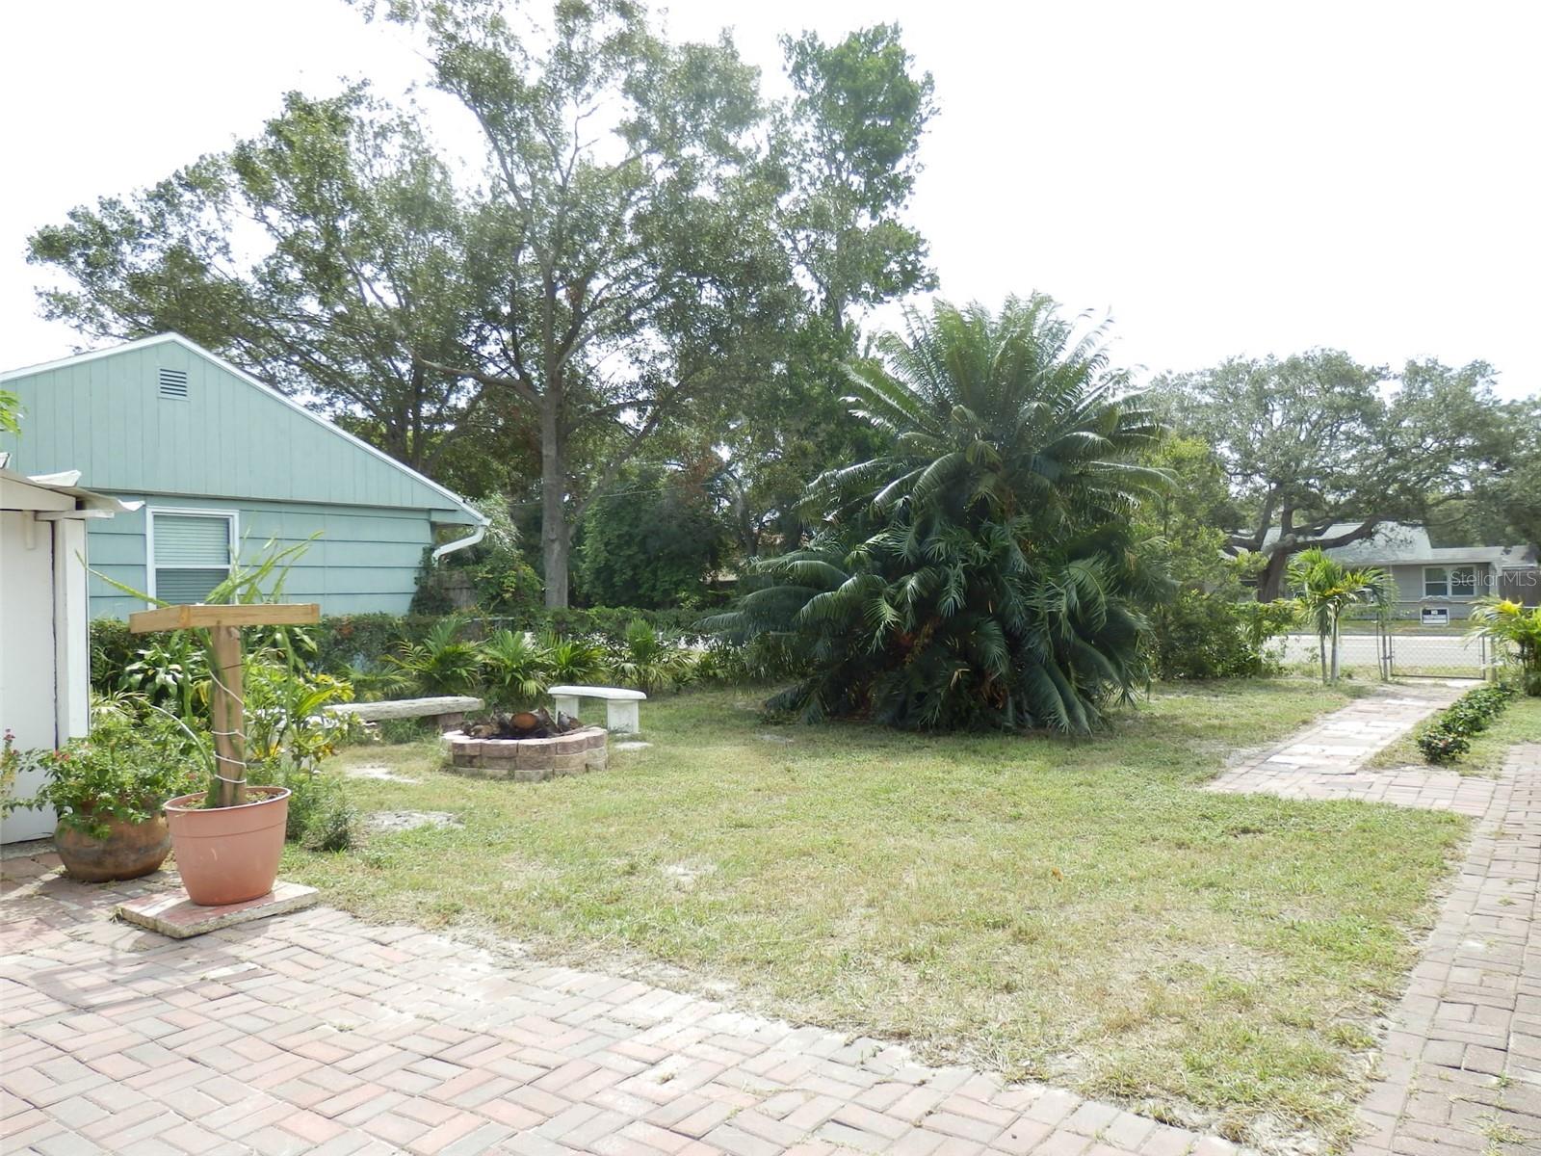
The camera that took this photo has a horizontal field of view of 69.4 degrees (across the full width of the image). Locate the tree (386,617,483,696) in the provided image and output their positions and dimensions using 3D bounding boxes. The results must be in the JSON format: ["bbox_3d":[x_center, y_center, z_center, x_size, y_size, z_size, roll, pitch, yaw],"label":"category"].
[{"bbox_3d":[-3.749,1.022,12.400,1.080,1.160,1.000,-1,-1,-17],"label":"tree"}]

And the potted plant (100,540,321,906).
[{"bbox_3d":[-2.533,0.631,5.030,0.950,1.620,0.800,-1,-1,-27],"label":"potted plant"}]

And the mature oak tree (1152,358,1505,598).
[{"bbox_3d":[17.195,-2.600,34.000,10.400,8.200,10.000,-1,-1,27],"label":"mature oak tree"}]

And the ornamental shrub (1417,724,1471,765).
[{"bbox_3d":[5.184,1.260,8.580,0.420,0.280,0.420,-1,-1,31],"label":"ornamental shrub"}]

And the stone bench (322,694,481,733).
[{"bbox_3d":[-3.640,1.404,11.050,1.620,0.360,0.280,0,-1,-41],"label":"stone bench"}]

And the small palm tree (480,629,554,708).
[{"bbox_3d":[-2.960,1.106,13.000,0.870,0.980,0.850,-1,-1,-13],"label":"small palm tree"}]

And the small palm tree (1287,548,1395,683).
[{"bbox_3d":[7.888,0.506,15.400,1.450,1.880,1.400,-1,-1,27],"label":"small palm tree"}]

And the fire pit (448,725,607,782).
[{"bbox_3d":[-1.970,1.379,8.950,1.300,0.300,1.300,-1,-1,-12],"label":"fire pit"}]

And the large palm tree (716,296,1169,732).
[{"bbox_3d":[1.927,-0.826,12.500,5.000,4.650,4.700,-1,-1,9],"label":"large palm tree"}]

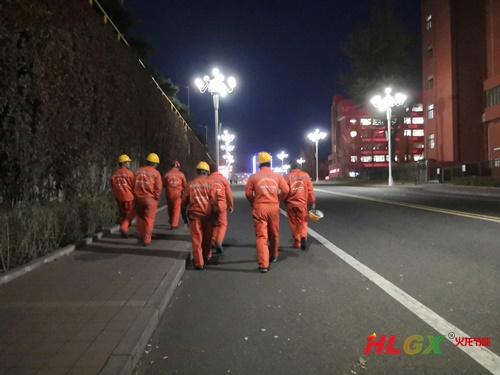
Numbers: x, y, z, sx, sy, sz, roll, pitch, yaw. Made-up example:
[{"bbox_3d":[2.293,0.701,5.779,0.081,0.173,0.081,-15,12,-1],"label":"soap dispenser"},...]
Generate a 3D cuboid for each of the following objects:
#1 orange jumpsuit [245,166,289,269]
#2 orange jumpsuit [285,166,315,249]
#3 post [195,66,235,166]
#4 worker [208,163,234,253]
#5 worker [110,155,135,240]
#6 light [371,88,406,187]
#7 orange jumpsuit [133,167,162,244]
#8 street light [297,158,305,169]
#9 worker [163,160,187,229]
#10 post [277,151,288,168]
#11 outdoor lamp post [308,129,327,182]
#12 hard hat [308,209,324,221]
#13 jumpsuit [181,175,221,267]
[{"bbox_3d":[0.267,0.345,6.120,0.660,1.790,0.560,-2,2,-2],"label":"orange jumpsuit"},{"bbox_3d":[0.939,0.332,7.400,0.620,1.720,0.520,-2,1,-2],"label":"orange jumpsuit"},{"bbox_3d":[-2.583,-4.412,31.000,3.200,10.000,3.200,-2,1,-2],"label":"post"},{"bbox_3d":[-0.602,0.372,7.450,0.600,1.700,0.550,-2,2,-2],"label":"worker"},{"bbox_3d":[-2.692,0.192,8.300,0.550,1.770,0.480,-2,1,3],"label":"worker"},{"bbox_3d":[14.308,-5.128,40.000,3.300,9.950,3.300,-2,1,-2],"label":"light"},{"bbox_3d":[-1.935,0.223,7.420,0.560,1.760,0.540,-2,2,-2],"label":"orange jumpsuit"},{"bbox_3d":[18.046,-5.871,138.000,2.900,9.000,2.900,-2,2,-2],"label":"street light"},{"bbox_3d":[-1.853,0.195,9.700,0.550,1.720,0.500,-2,2,-2],"label":"worker"},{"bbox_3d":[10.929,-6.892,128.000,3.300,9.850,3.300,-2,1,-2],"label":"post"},{"bbox_3d":[11.648,-5.404,67.000,3.000,9.300,3.000,-2,2,-2],"label":"outdoor lamp post"},{"bbox_3d":[1.253,0.513,7.350,0.280,0.160,0.220,28,22,0],"label":"hard hat"},{"bbox_3d":[-0.792,0.513,6.300,0.620,1.430,0.500,-2,2,-2],"label":"jumpsuit"}]

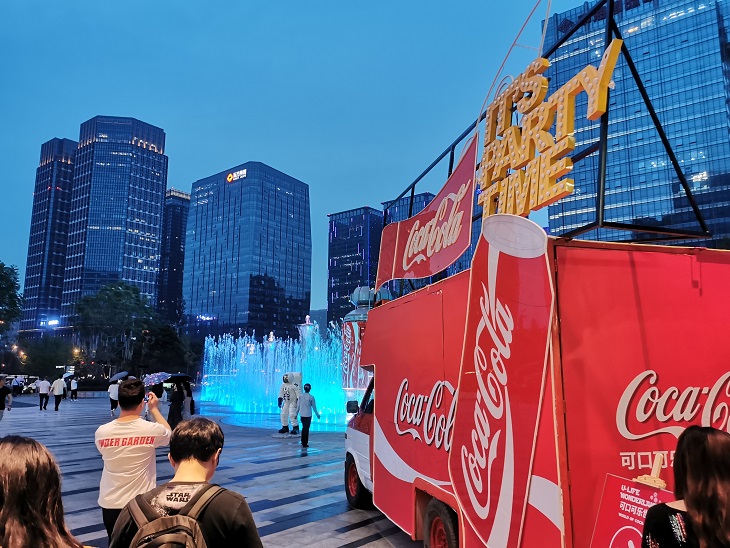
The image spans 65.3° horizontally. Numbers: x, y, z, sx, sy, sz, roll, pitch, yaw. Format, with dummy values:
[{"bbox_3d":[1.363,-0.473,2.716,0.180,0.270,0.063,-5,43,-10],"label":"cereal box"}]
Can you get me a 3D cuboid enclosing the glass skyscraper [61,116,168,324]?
[{"bbox_3d":[-168.976,-15.887,388.692,52.000,170.000,52.000,1,-10,-7],"label":"glass skyscraper"}]

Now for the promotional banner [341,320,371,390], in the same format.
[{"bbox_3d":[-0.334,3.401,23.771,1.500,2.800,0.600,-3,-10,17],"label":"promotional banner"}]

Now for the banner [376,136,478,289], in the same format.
[{"bbox_3d":[0.561,-0.480,6.196,0.070,1.010,2.900,9,-12,-13],"label":"banner"}]

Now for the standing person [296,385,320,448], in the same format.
[{"bbox_3d":[-1.437,3.550,14.362,0.520,1.580,0.360,2,-10,-10],"label":"standing person"}]

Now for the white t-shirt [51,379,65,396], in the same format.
[{"bbox_3d":[-15.397,5.699,28.548,0.620,0.770,0.320,5,-11,-25],"label":"white t-shirt"}]

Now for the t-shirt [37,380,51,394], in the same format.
[{"bbox_3d":[-16.333,5.770,29.009,0.580,0.730,0.320,5,-11,-25],"label":"t-shirt"}]

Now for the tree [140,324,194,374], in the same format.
[{"bbox_3d":[-18.576,8.014,53.416,4.900,6.400,4.900,0,-10,0],"label":"tree"}]

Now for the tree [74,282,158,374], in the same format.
[{"bbox_3d":[-23.522,6.026,53.767,7.900,10.400,7.900,0,-10,0],"label":"tree"}]

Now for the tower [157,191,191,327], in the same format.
[{"bbox_3d":[-171.015,9.862,511.076,32.000,162.000,32.000,-9,-13,41],"label":"tower"}]

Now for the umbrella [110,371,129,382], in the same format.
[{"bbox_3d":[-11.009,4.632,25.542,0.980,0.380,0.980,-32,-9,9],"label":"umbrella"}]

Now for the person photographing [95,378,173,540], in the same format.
[{"bbox_3d":[-1.731,1.661,4.206,0.570,1.750,0.500,0,-10,2],"label":"person photographing"}]

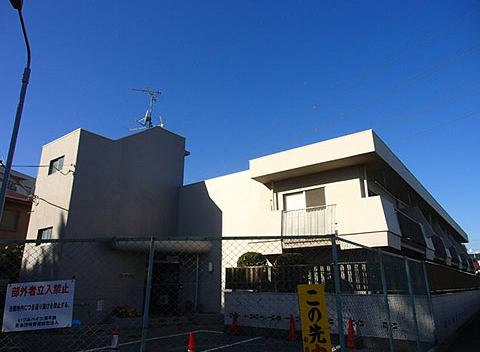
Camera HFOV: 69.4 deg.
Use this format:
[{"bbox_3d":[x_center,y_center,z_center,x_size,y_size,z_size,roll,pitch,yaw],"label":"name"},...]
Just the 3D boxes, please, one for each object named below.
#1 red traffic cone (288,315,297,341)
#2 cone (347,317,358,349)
[{"bbox_3d":[1.553,4.443,10.203,0.320,0.700,0.320,-2,-17,8],"label":"red traffic cone"},{"bbox_3d":[2.810,3.977,8.803,0.320,0.700,0.320,-5,-18,16],"label":"cone"}]

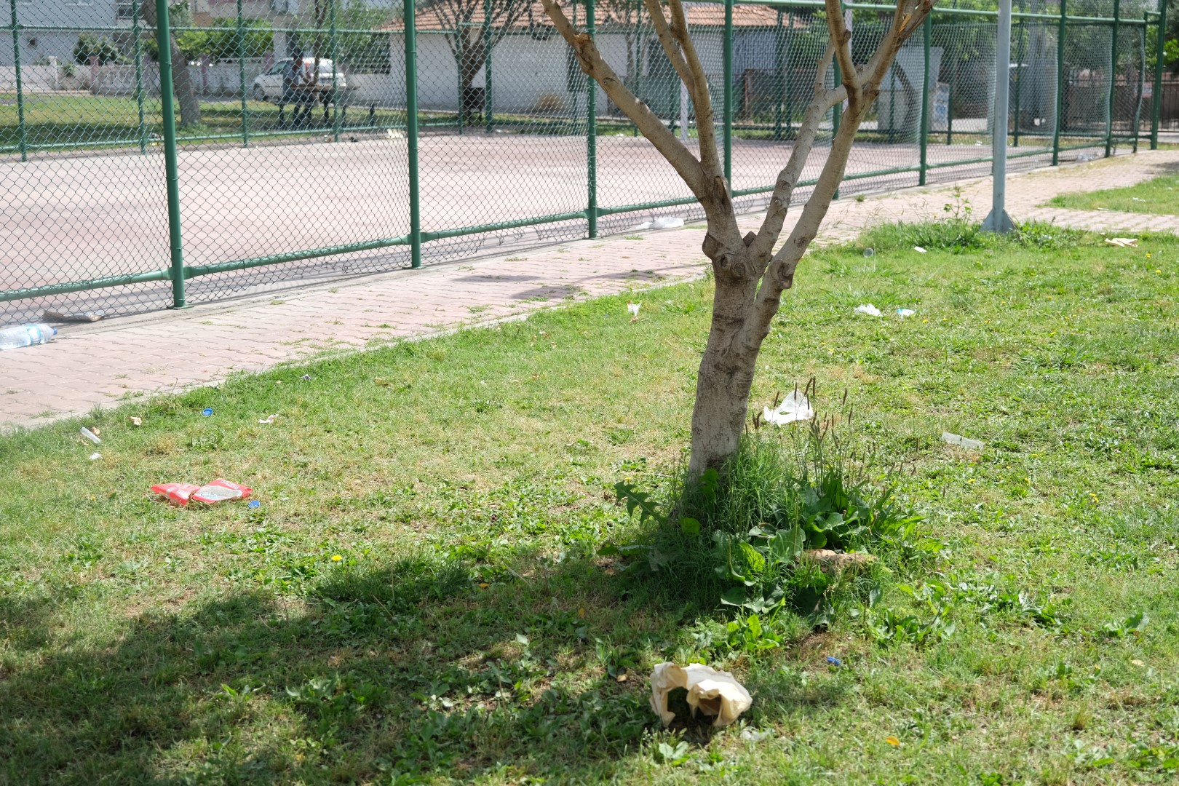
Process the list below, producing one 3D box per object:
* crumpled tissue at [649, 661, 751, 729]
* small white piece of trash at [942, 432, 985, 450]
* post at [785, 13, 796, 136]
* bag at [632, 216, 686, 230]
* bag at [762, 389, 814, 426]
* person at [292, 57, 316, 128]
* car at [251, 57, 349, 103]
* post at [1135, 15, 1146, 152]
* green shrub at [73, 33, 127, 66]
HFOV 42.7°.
[{"bbox_3d":[0.231,0.631,3.137,0.205,0.090,0.140,1,12,6],"label":"crumpled tissue"},{"bbox_3d":[1.323,0.170,5.335,0.075,0.030,0.170,-10,15,-39],"label":"small white piece of trash"},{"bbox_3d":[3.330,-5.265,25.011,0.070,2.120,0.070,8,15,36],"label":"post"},{"bbox_3d":[0.565,-1.377,12.235,0.430,0.090,0.220,0,12,0],"label":"bag"},{"bbox_3d":[0.759,0.060,5.732,0.200,0.085,0.220,1,12,7],"label":"bag"},{"bbox_3d":[-5.694,-5.970,29.800,0.720,1.380,0.520,-2,12,-10],"label":"person"},{"bbox_3d":[-9.984,-10.799,52.000,3.800,1.480,1.650,11,16,43],"label":"car"},{"bbox_3d":[7.897,-4.437,21.608,0.060,1.970,0.060,8,15,36],"label":"post"},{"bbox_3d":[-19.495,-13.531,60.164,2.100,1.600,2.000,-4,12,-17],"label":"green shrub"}]

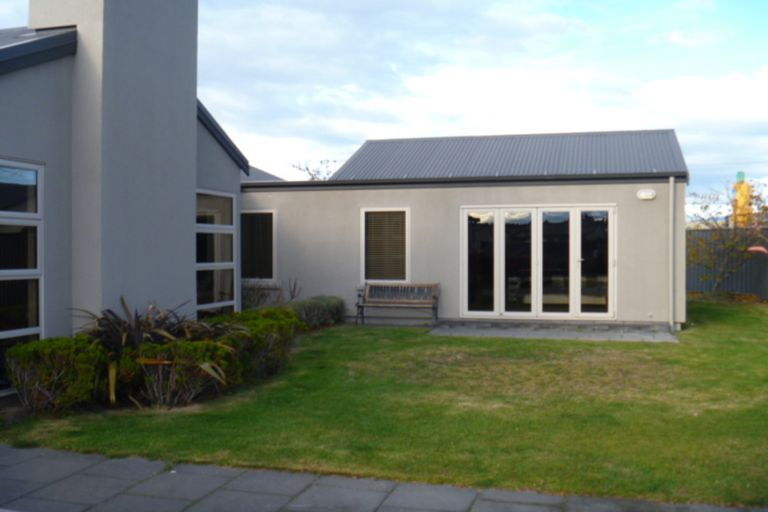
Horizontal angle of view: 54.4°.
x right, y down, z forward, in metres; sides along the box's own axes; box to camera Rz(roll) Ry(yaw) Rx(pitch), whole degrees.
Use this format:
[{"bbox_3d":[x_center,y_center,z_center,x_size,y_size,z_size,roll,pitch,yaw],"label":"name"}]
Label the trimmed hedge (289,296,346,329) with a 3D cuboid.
[{"bbox_3d":[-1.280,1.040,14.200,1.100,0.600,1.100,0,0,16],"label":"trimmed hedge"}]

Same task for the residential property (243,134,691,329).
[{"bbox_3d":[1.746,-0.724,16.738,8.850,3.870,5.050,0,0,16],"label":"residential property"}]

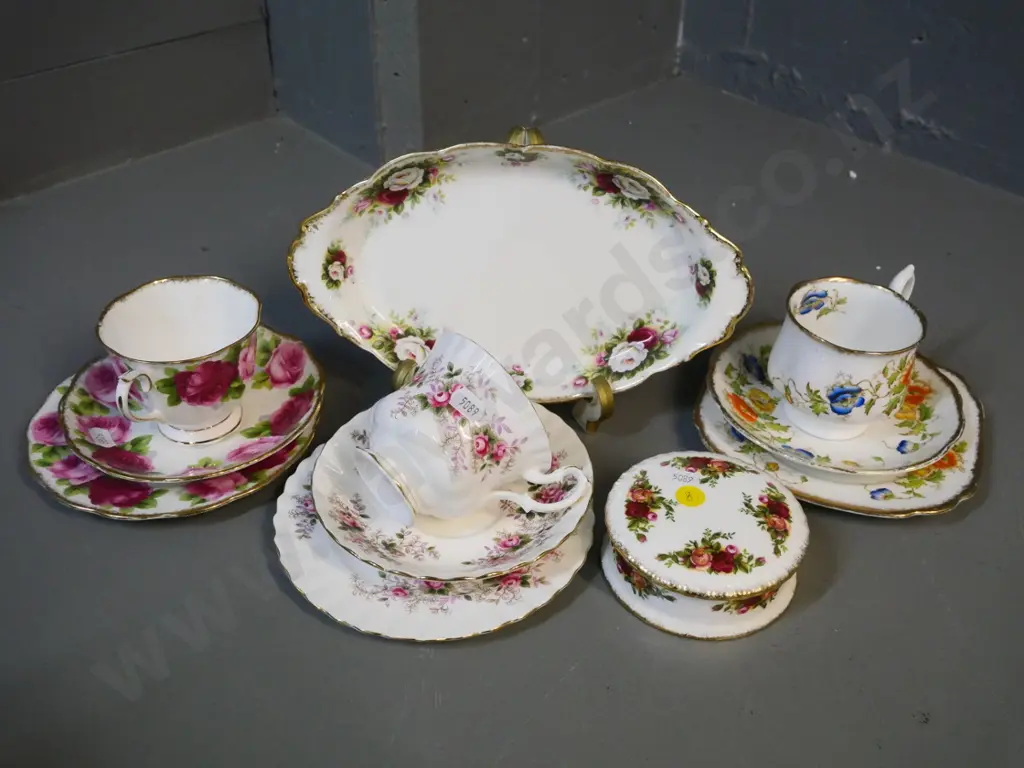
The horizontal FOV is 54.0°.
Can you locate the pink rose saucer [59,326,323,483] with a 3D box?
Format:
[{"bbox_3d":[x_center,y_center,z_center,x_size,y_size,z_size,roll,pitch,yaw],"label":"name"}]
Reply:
[{"bbox_3d":[-0.176,0.014,0.564,0.141,0.025,0.141,0,38,0],"label":"pink rose saucer"}]

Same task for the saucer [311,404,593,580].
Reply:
[{"bbox_3d":[-0.029,0.054,0.512,0.141,0.025,0.141,1,39,-1],"label":"saucer"}]

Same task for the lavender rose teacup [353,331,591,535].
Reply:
[{"bbox_3d":[-0.028,0.036,0.482,0.070,0.086,0.106,-38,70,-23],"label":"lavender rose teacup"}]

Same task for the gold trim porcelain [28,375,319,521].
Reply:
[{"bbox_3d":[-0.184,0.025,0.562,0.154,0.020,0.154,1,39,-1],"label":"gold trim porcelain"}]

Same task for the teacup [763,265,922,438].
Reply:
[{"bbox_3d":[0.190,-0.017,0.559,0.072,0.071,0.100,31,48,33],"label":"teacup"}]

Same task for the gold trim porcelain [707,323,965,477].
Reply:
[{"bbox_3d":[0.182,0.012,0.577,0.140,0.023,0.140,1,38,-1],"label":"gold trim porcelain"}]

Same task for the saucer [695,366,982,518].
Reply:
[{"bbox_3d":[0.186,0.022,0.575,0.155,0.018,0.155,16,41,19],"label":"saucer"}]

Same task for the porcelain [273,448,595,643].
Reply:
[{"bbox_3d":[-0.038,0.070,0.509,0.160,0.020,0.160,1,39,-1],"label":"porcelain"}]

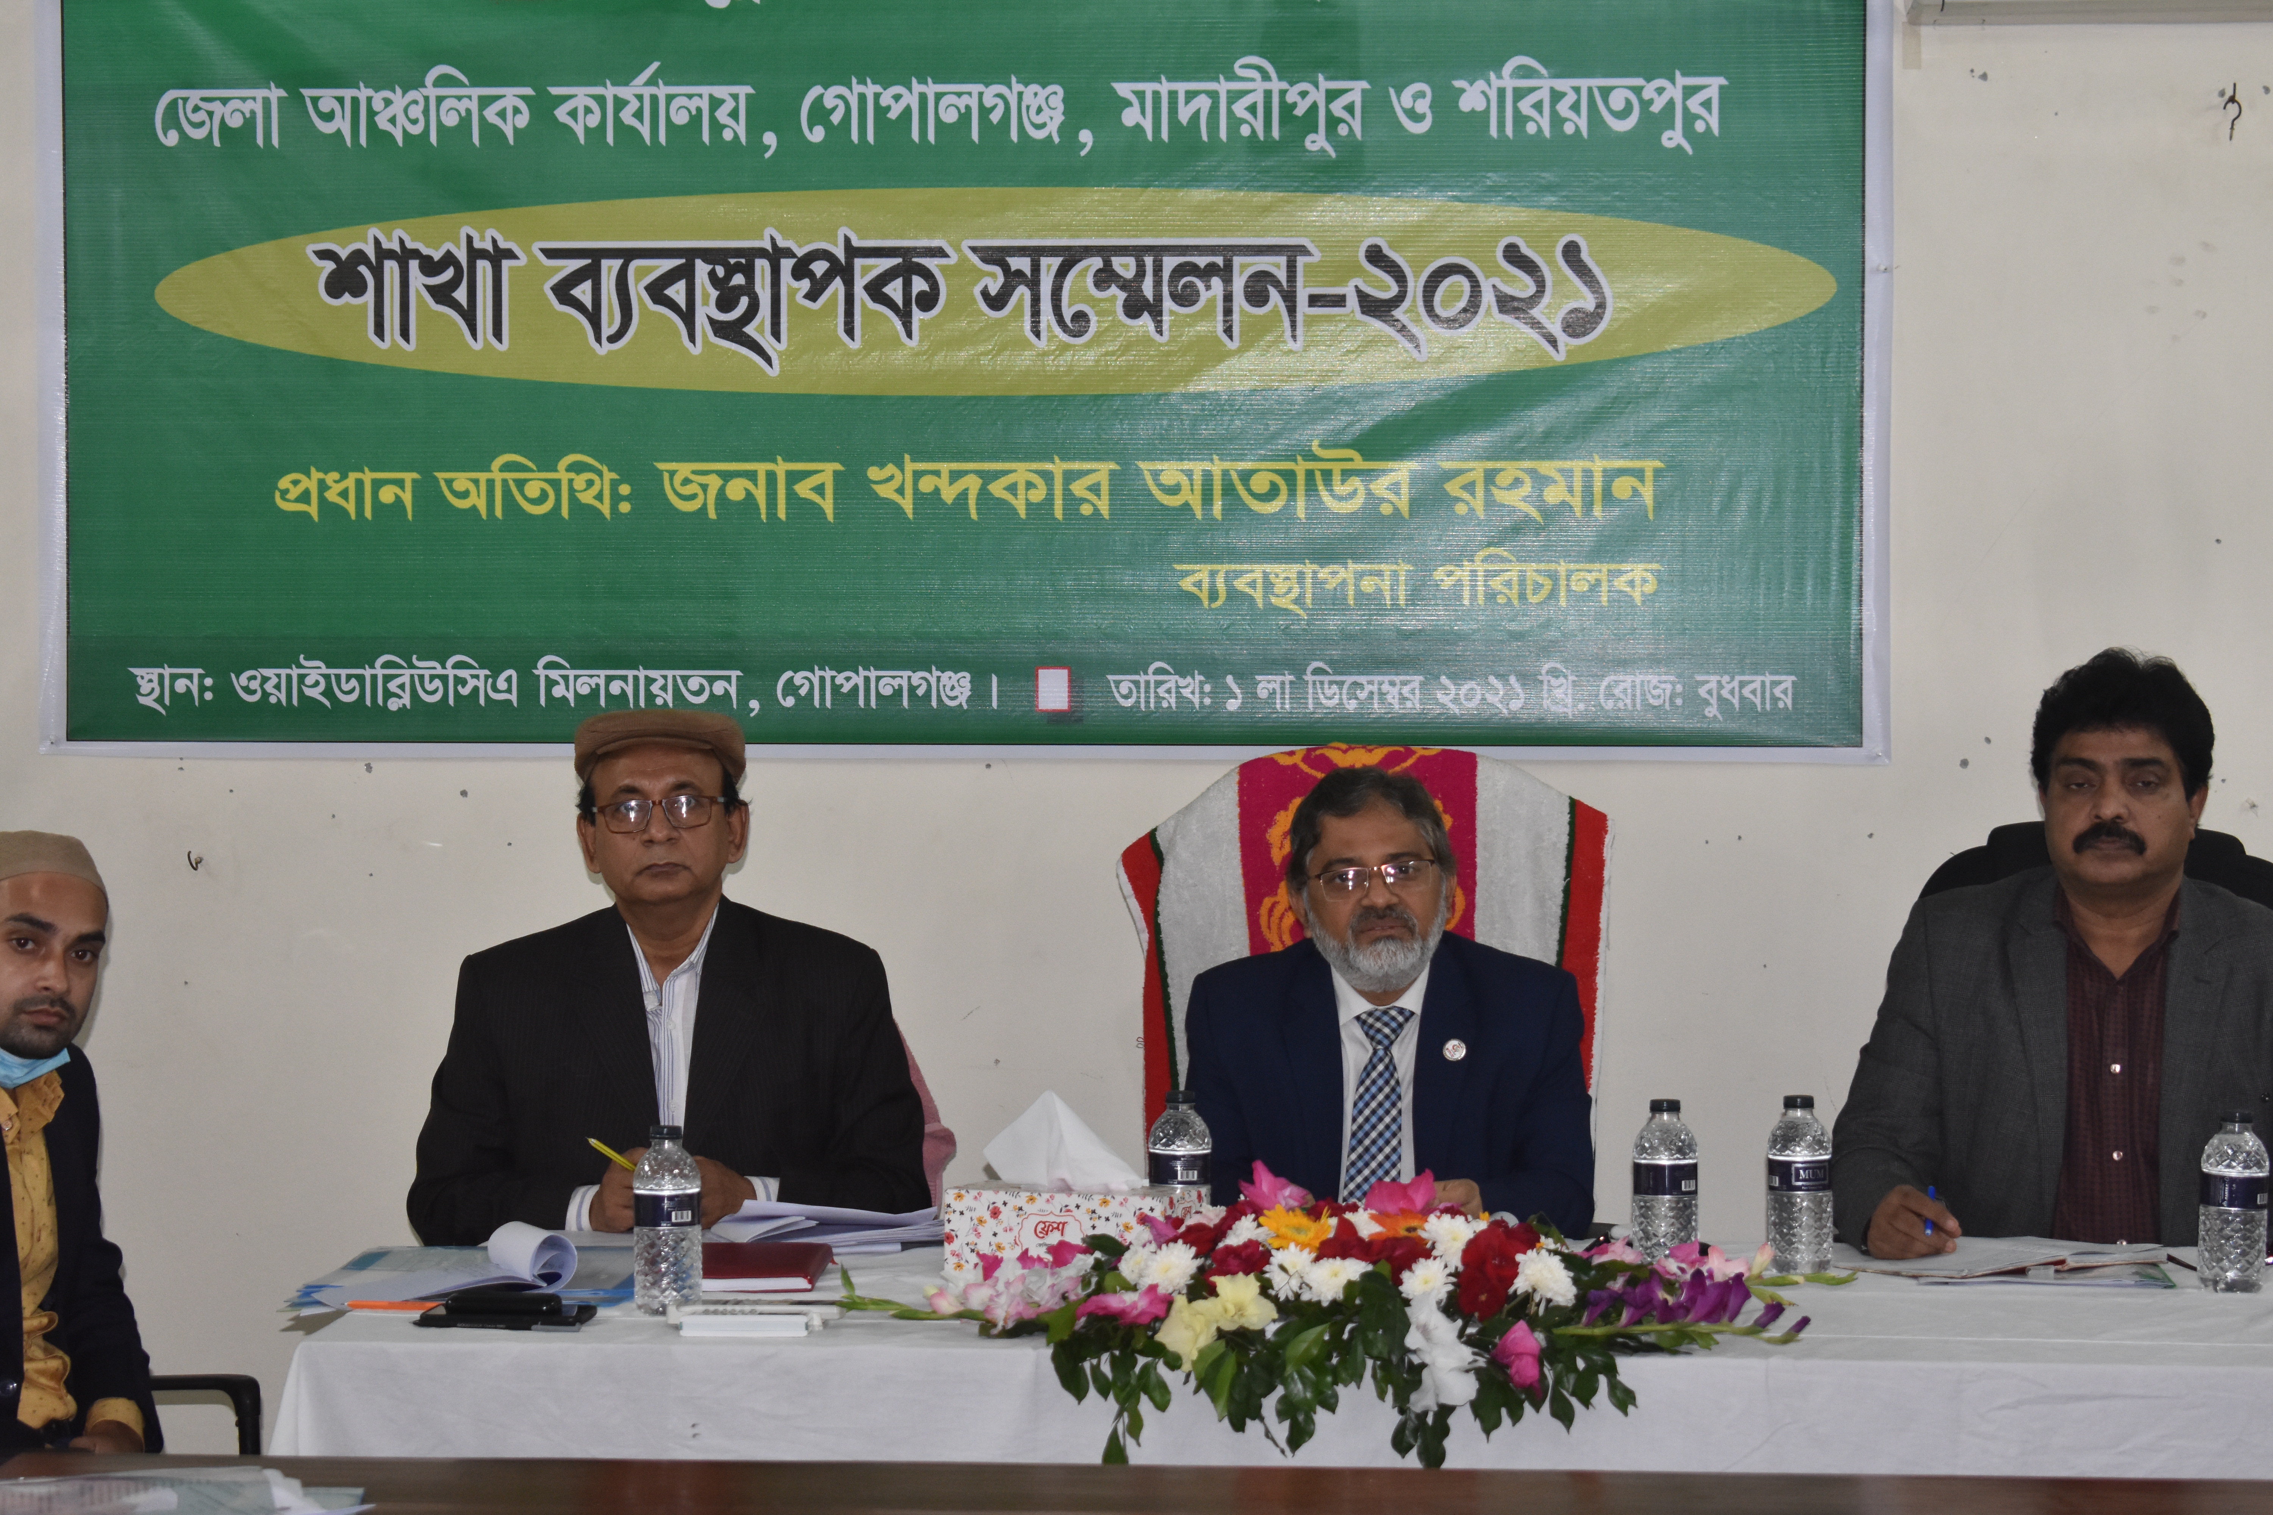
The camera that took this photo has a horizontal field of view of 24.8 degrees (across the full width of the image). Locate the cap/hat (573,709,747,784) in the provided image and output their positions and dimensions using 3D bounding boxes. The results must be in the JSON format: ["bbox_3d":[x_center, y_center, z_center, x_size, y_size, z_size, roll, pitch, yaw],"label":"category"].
[{"bbox_3d":[-0.520,-0.008,5.650,0.185,0.090,0.260,-1,-2,-1],"label":"cap/hat"}]

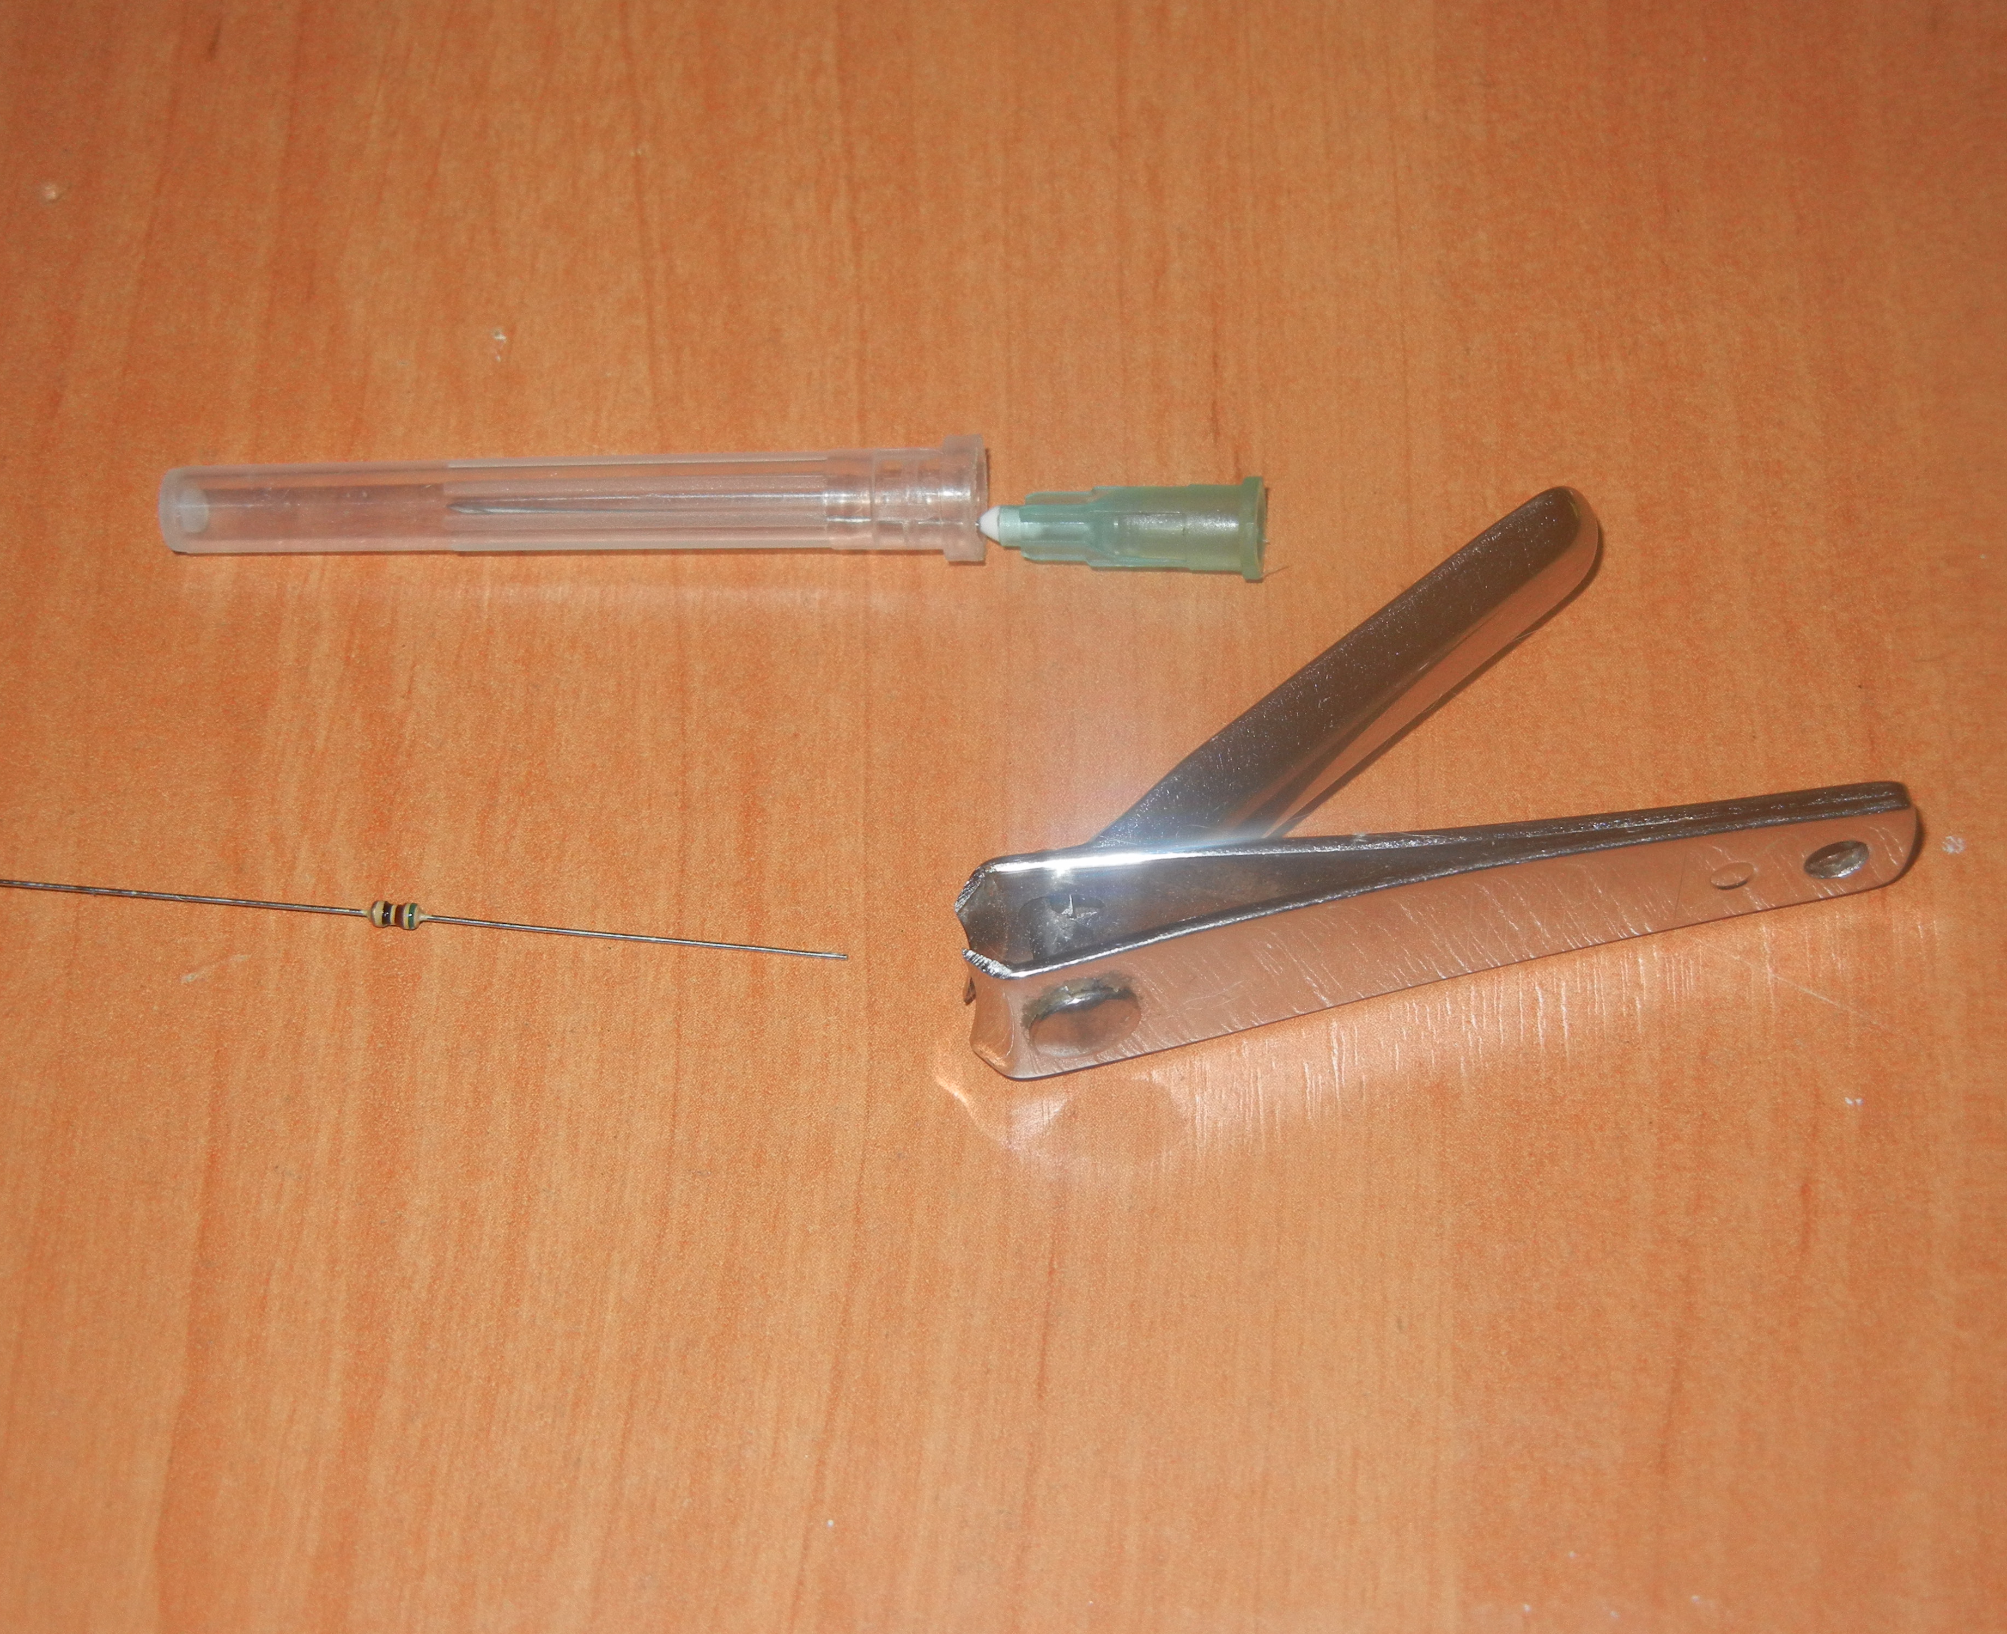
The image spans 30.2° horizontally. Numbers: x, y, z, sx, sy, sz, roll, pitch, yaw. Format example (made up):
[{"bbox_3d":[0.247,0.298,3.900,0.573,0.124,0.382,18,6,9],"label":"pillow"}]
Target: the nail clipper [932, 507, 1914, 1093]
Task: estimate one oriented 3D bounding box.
[{"bbox_3d":[0.026,-0.005,0.248,0.065,0.014,0.031,-12,57,-8],"label":"nail clipper"}]

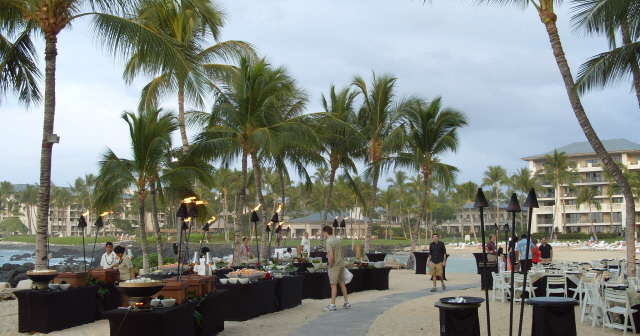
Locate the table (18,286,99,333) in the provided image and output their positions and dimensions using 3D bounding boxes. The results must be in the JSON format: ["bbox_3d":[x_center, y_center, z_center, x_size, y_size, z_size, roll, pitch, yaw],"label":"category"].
[{"bbox_3d":[-4.844,2.599,12.029,0.760,0.710,1.810,-1,-7,9],"label":"table"}]

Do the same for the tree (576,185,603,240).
[{"bbox_3d":[46.645,7.832,112.000,4.700,9.843,4.500,0,-7,0],"label":"tree"}]

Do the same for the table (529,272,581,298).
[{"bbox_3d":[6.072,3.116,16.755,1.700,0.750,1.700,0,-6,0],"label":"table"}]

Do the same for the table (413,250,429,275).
[{"bbox_3d":[4.807,4.538,30.800,0.770,1.070,0.770,0,-7,0],"label":"table"}]

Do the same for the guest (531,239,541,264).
[{"bbox_3d":[8.520,3.631,25.500,0.480,1.678,0.340,1,-7,-11],"label":"guest"}]

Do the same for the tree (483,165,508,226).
[{"bbox_3d":[32.558,6.369,120.048,5.800,14.000,5.800,0,-6,0],"label":"tree"}]

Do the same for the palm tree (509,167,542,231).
[{"bbox_3d":[40.465,6.875,128.042,7.000,14.000,7.000,0,-6,0],"label":"palm tree"}]

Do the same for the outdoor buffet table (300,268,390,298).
[{"bbox_3d":[0.626,3.457,19.715,0.850,0.740,4.200,-5,-8,36],"label":"outdoor buffet table"}]

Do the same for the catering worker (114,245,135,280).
[{"bbox_3d":[-3.799,2.251,12.532,0.450,1.550,0.500,5,-8,-37],"label":"catering worker"}]

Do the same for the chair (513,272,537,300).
[{"bbox_3d":[5.032,3.006,15.963,0.450,0.790,0.500,-5,-8,38],"label":"chair"}]

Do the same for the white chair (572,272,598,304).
[{"bbox_3d":[6.409,2.945,15.650,0.460,0.790,0.500,4,-8,-30],"label":"white chair"}]

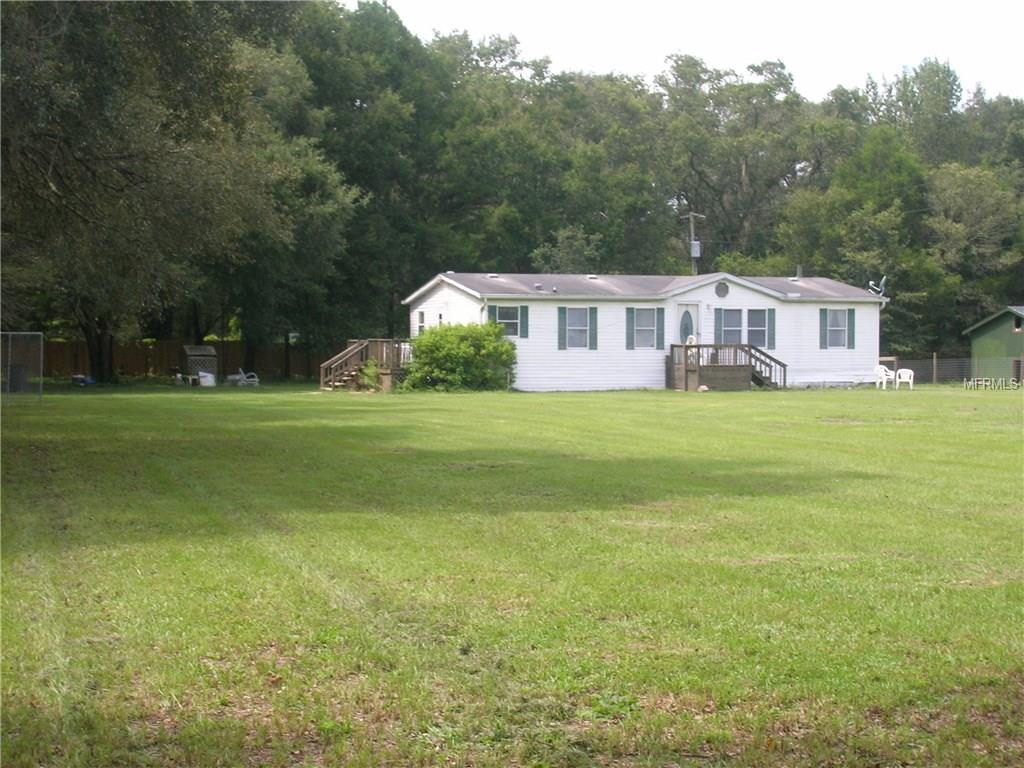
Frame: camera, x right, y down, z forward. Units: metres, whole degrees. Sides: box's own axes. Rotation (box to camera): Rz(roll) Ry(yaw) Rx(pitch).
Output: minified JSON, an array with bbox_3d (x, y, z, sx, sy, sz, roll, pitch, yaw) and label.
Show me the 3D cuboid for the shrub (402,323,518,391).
[{"bbox_3d":[-1.671,-0.853,59.300,3.500,2.200,2.800,0,1,0],"label":"shrub"}]

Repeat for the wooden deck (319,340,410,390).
[{"bbox_3d":[-3.861,-0.672,62.379,3.900,1.770,5.000,-1,1,-21],"label":"wooden deck"}]

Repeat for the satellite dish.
[{"bbox_3d":[12.866,-3.467,65.600,0.650,0.780,0.500,0,1,6],"label":"satellite dish"}]

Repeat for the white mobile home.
[{"bbox_3d":[4.585,-1.874,66.273,15.050,3.960,8.500,-1,1,-21],"label":"white mobile home"}]

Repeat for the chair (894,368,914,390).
[{"bbox_3d":[12.911,-0.138,61.300,0.600,0.750,0.580,0,1,18],"label":"chair"}]

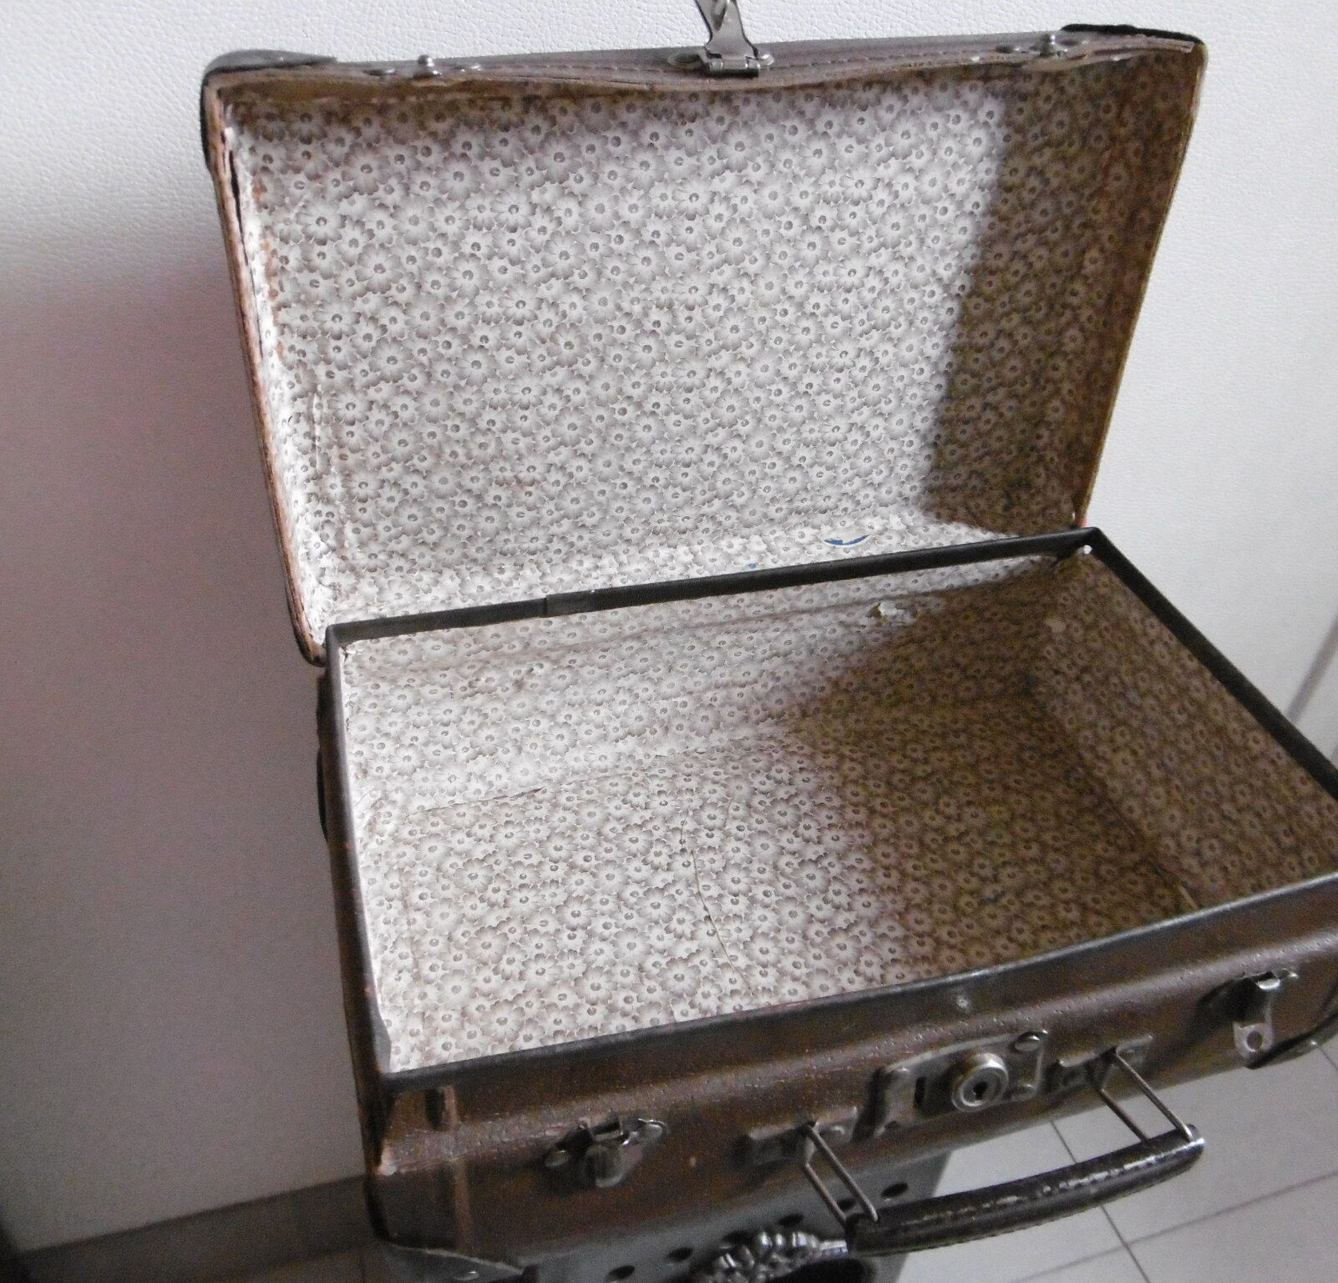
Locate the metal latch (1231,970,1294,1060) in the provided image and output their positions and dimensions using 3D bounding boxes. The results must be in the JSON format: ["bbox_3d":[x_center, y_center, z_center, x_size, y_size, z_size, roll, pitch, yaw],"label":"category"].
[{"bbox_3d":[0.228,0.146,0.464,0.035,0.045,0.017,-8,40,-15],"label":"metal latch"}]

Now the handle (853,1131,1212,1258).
[{"bbox_3d":[0.125,0.191,0.411,0.135,0.017,0.019,-8,40,-15],"label":"handle"}]

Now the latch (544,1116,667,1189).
[{"bbox_3d":[-0.020,0.167,0.391,0.041,0.025,0.014,-8,40,-15],"label":"latch"}]

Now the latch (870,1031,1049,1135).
[{"bbox_3d":[0.110,0.163,0.433,0.066,0.038,0.015,-8,40,-15],"label":"latch"}]

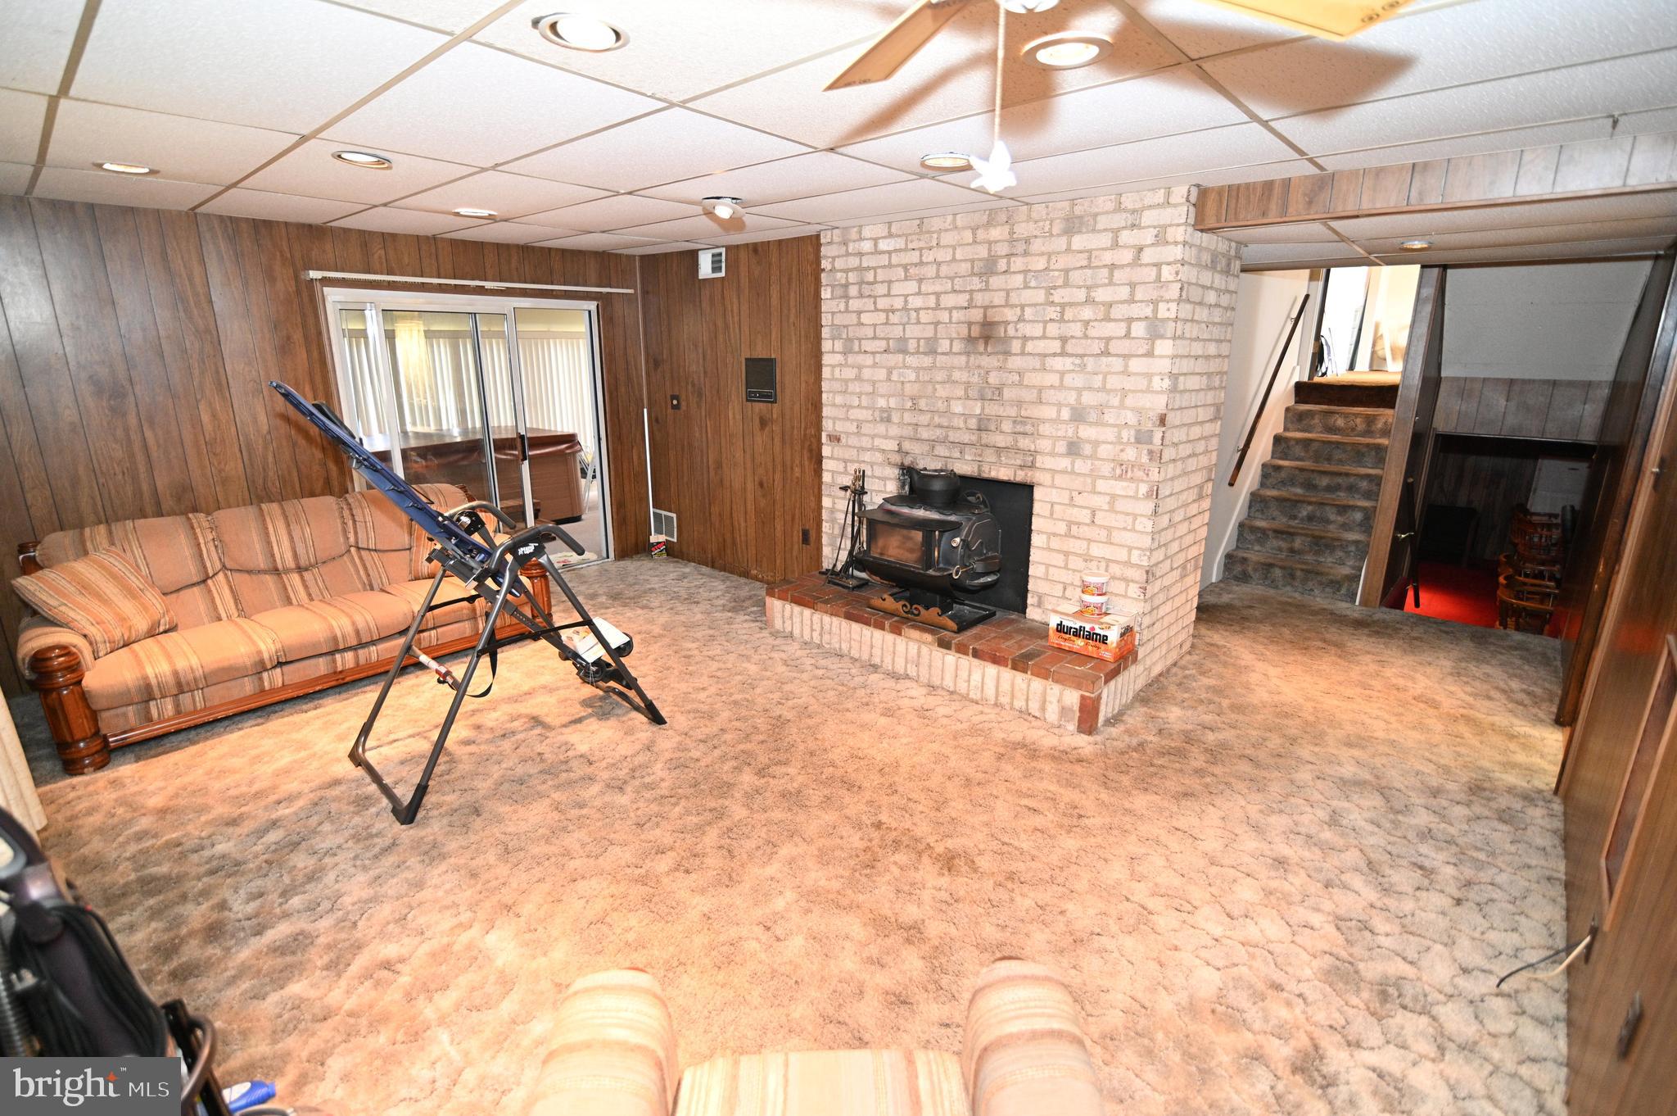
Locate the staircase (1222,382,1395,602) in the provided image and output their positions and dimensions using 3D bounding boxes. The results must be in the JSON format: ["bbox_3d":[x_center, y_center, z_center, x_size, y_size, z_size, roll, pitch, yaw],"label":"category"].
[{"bbox_3d":[3.717,-0.578,5.693,0.860,1.440,1.400,14,21,40],"label":"staircase"}]

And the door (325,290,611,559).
[{"bbox_3d":[-2.410,-0.773,5.227,0.100,2.000,1.770,14,21,40],"label":"door"}]

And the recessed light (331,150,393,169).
[{"bbox_3d":[-1.785,-1.481,2.795,0.200,0.030,0.200,14,21,40],"label":"recessed light"}]

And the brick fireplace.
[{"bbox_3d":[0.804,-0.653,4.214,2.090,2.367,1.380,14,21,40],"label":"brick fireplace"}]

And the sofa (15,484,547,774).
[{"bbox_3d":[-2.785,0.164,4.025,0.990,0.870,2.230,14,21,40],"label":"sofa"}]

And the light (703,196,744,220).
[{"bbox_3d":[-0.549,-1.660,3.547,0.190,0.075,0.190,0,16,0],"label":"light"}]

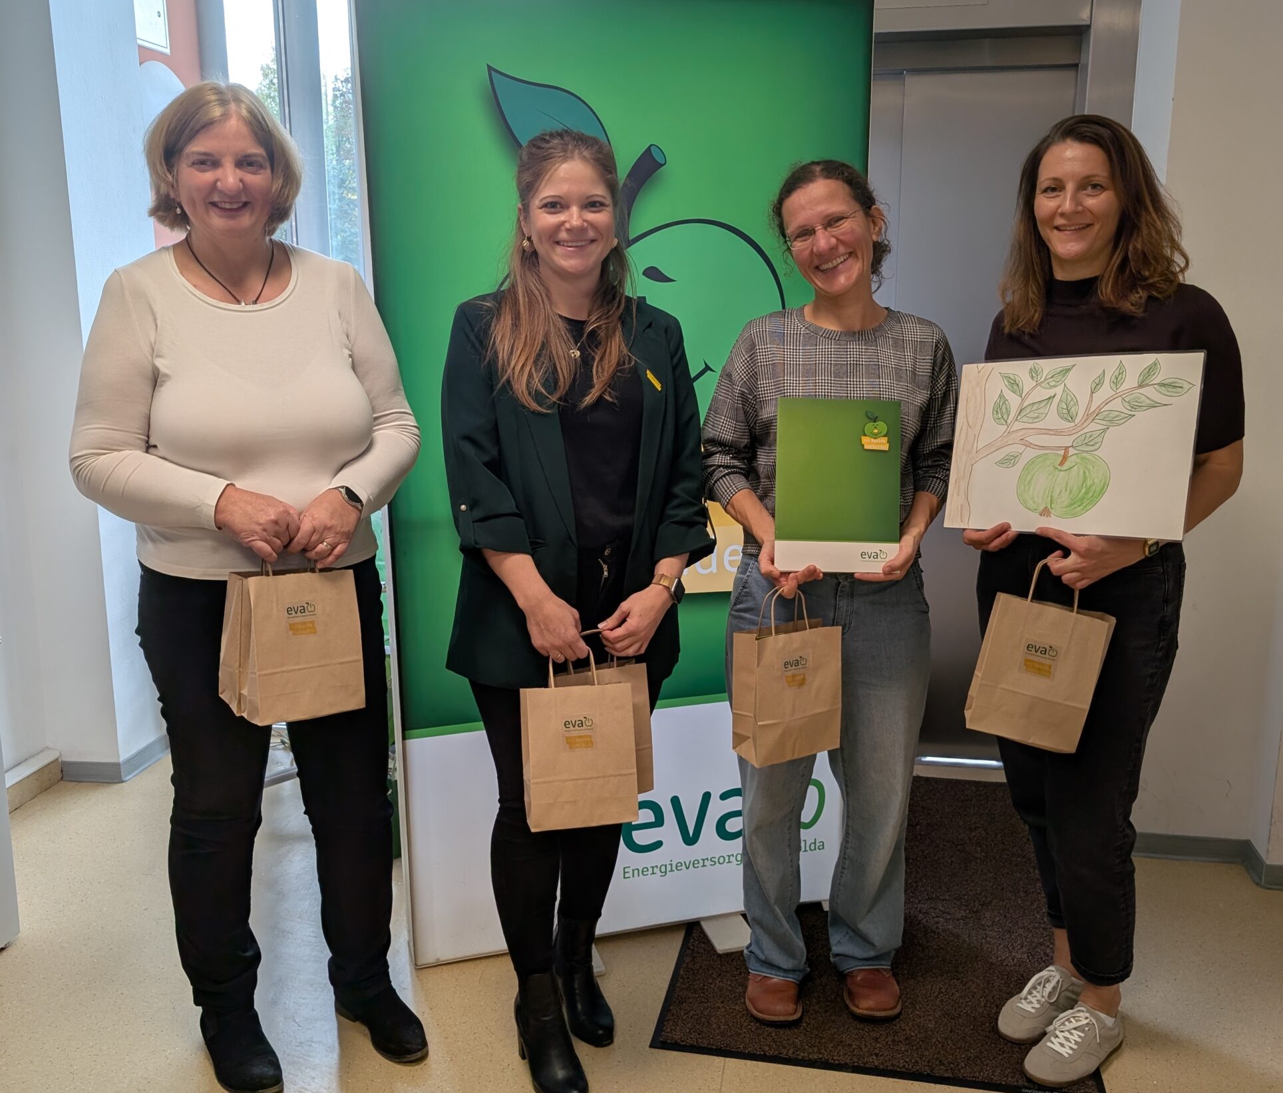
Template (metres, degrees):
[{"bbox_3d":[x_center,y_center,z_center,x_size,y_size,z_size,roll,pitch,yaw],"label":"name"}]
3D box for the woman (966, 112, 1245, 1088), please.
[{"bbox_3d":[0.811,0.124,2.112,0.500,1.705,0.410,8,14,35],"label":"woman"}]

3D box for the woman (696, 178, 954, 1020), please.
[{"bbox_3d":[0.351,0.130,2.260,0.480,1.640,0.380,1,11,5],"label":"woman"}]

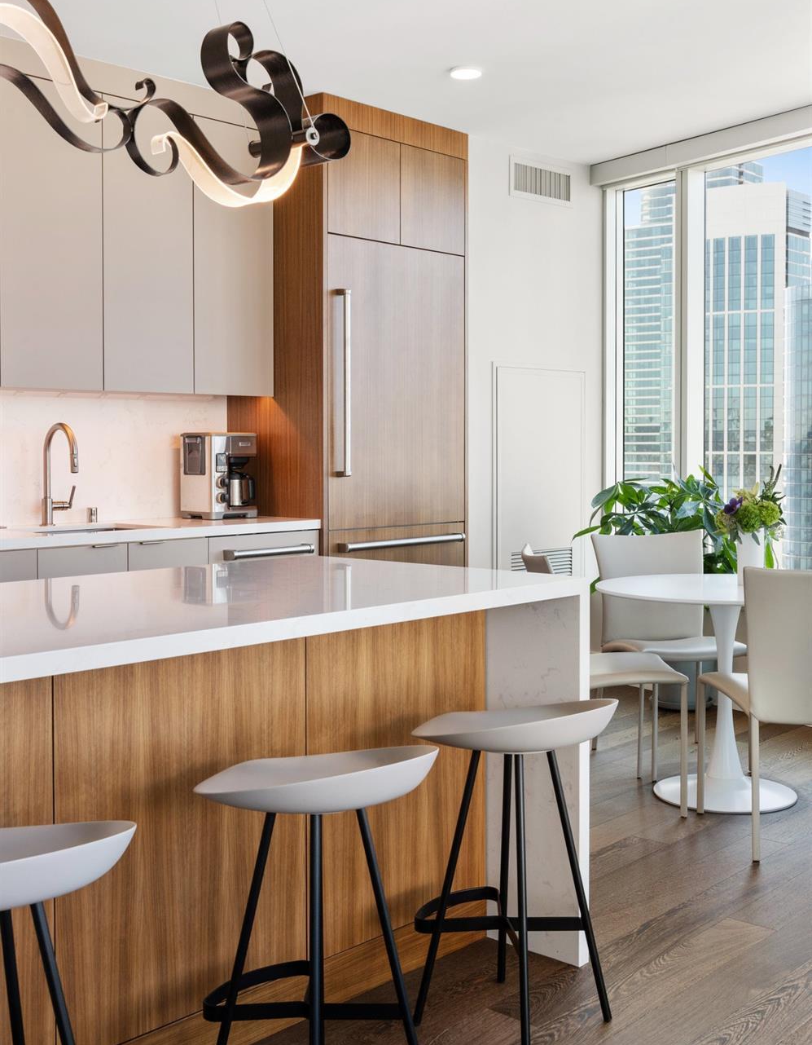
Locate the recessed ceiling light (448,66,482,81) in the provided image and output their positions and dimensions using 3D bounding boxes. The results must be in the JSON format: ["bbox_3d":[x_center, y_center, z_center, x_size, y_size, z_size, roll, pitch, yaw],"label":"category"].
[{"bbox_3d":[0.244,-1.831,5.135,0.140,0.020,0.140,0,3,0],"label":"recessed ceiling light"}]

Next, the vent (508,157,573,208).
[{"bbox_3d":[0.711,-1.769,6.545,0.550,0.200,0.025,-3,5,-45],"label":"vent"}]

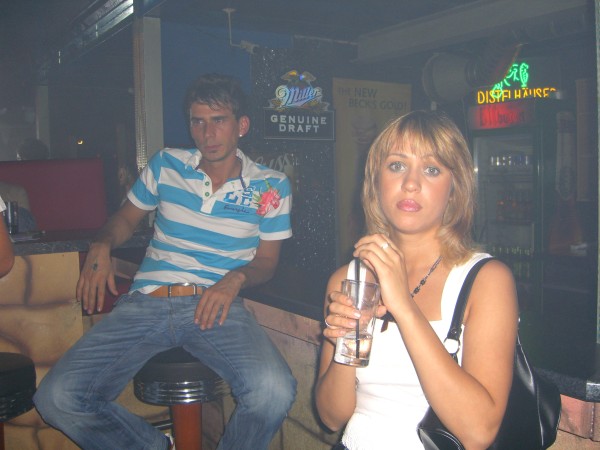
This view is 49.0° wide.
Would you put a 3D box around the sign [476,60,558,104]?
[{"bbox_3d":[1.552,-1.015,4.700,0.570,0.300,0.070,0,4,14],"label":"sign"}]

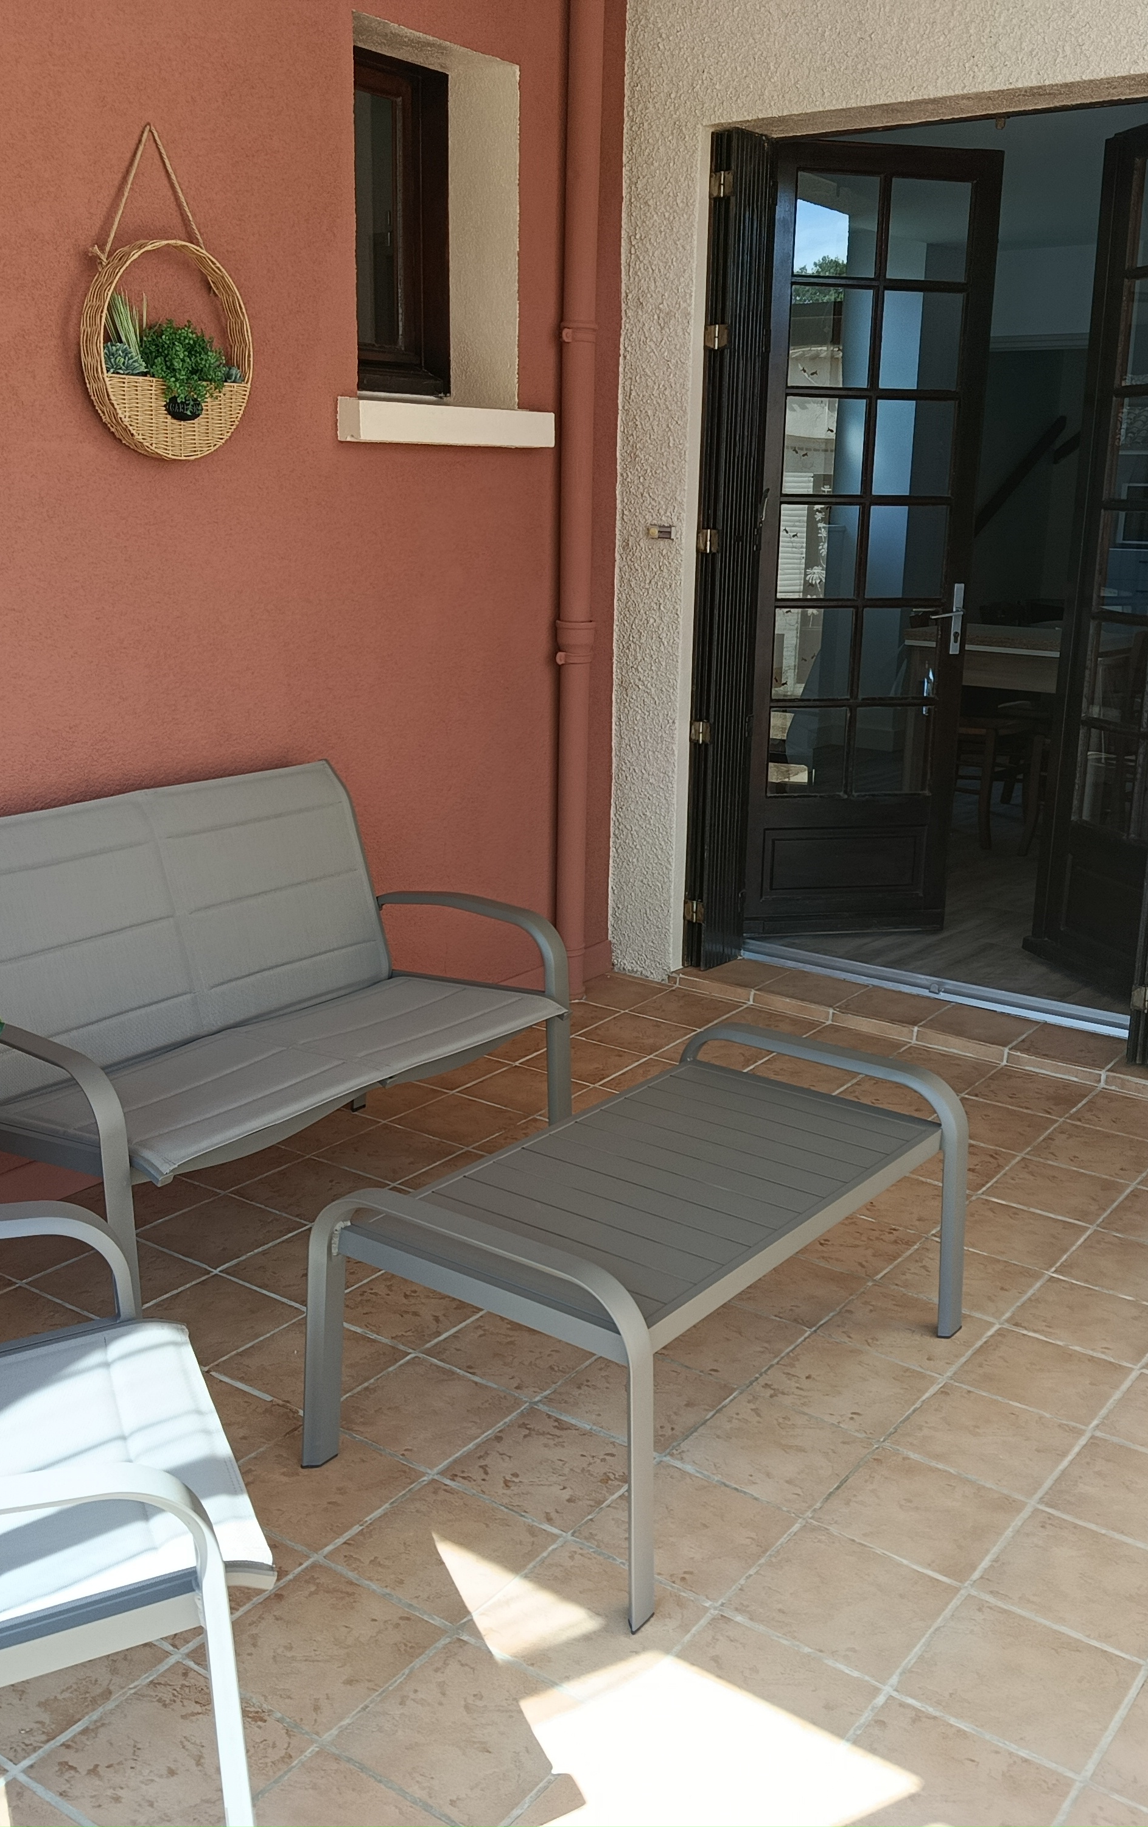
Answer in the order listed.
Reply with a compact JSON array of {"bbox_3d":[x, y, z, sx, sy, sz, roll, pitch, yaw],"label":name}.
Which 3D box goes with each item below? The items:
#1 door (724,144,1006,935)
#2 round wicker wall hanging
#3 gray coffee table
[{"bbox_3d":[0.822,-1.025,4.957,0.685,2.258,0.055,-1,14,-7],"label":"door"},{"bbox_3d":[-0.790,-1.214,3.327,0.076,0.615,0.411,11,17,34],"label":"round wicker wall hanging"},{"bbox_3d":[0.146,0.566,2.755,0.627,0.489,1.053,11,17,34],"label":"gray coffee table"}]

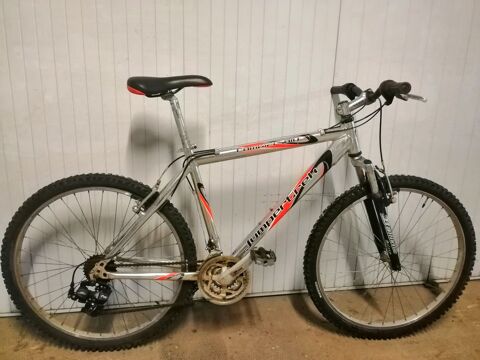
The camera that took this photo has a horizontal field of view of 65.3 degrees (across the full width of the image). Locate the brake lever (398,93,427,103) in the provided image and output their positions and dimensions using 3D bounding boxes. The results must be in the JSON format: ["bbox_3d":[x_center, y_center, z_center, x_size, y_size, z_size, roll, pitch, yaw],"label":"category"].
[{"bbox_3d":[0.501,-0.233,1.076,0.042,0.028,0.115,0,12,-6],"label":"brake lever"}]

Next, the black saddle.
[{"bbox_3d":[-0.222,-0.298,1.205,0.270,0.080,0.152,0,12,-6],"label":"black saddle"}]

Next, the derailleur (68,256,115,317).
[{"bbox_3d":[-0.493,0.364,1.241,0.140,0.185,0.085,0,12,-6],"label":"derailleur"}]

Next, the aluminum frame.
[{"bbox_3d":[-0.038,0.033,1.294,0.935,0.645,0.150,0,12,-6],"label":"aluminum frame"}]

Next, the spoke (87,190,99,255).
[{"bbox_3d":[-0.494,0.159,1.264,0.003,0.250,0.003,-6,8,-5],"label":"spoke"}]

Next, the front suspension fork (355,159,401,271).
[{"bbox_3d":[0.487,0.118,1.365,0.095,0.450,0.150,-18,13,-2],"label":"front suspension fork"}]

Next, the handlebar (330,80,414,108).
[{"bbox_3d":[0.434,-0.292,1.273,0.100,0.078,0.595,0,12,-6],"label":"handlebar"}]

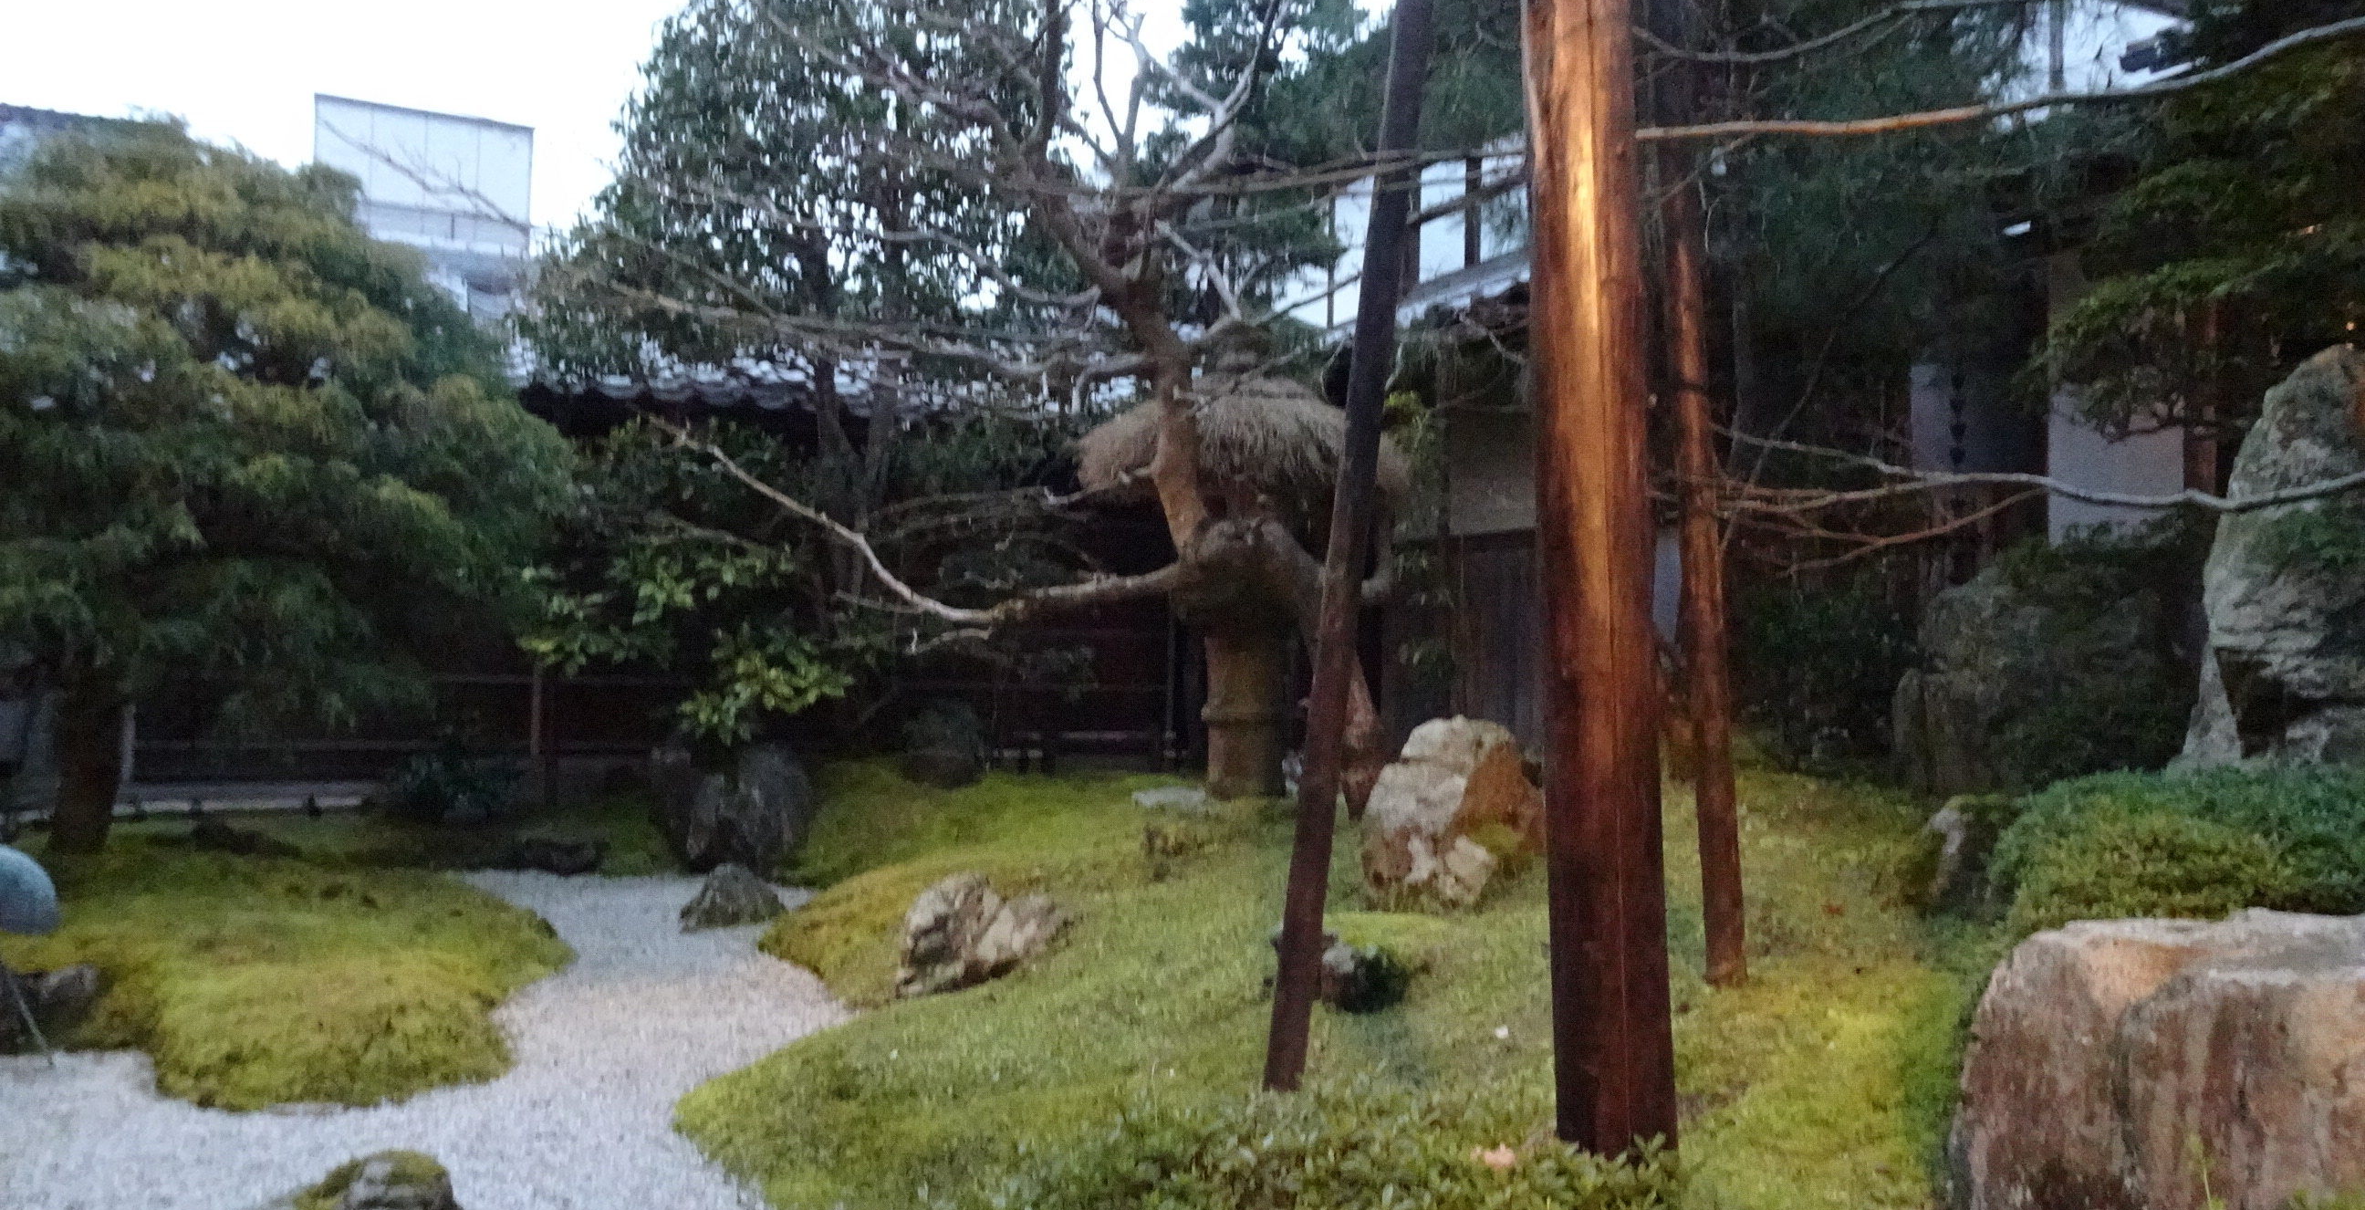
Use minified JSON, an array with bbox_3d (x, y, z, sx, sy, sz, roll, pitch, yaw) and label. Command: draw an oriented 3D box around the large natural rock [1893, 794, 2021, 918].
[{"bbox_3d":[2.757,0.877,5.800,0.448,0.389,0.380,0,-1,25],"label":"large natural rock"}]

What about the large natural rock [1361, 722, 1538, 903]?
[{"bbox_3d":[1.036,0.762,6.200,0.713,0.660,0.570,1,-1,9],"label":"large natural rock"}]

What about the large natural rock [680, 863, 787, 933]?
[{"bbox_3d":[-2.023,1.313,7.400,0.472,0.271,0.330,1,-1,-15],"label":"large natural rock"}]

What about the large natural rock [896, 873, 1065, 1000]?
[{"bbox_3d":[-0.723,1.172,5.900,0.611,0.386,0.366,1,-1,-25],"label":"large natural rock"}]

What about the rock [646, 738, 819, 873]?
[{"bbox_3d":[-2.437,1.081,8.900,0.853,0.705,0.597,1,-1,-15],"label":"rock"}]

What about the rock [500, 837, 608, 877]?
[{"bbox_3d":[-3.371,1.355,8.850,0.538,0.180,0.323,1,-1,-21],"label":"rock"}]

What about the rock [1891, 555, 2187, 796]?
[{"bbox_3d":[3.849,0.307,7.400,1.194,1.045,0.776,0,-1,28],"label":"rock"}]

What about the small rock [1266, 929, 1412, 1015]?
[{"bbox_3d":[0.457,1.064,4.800,0.419,0.194,0.314,1,-1,5],"label":"small rock"}]

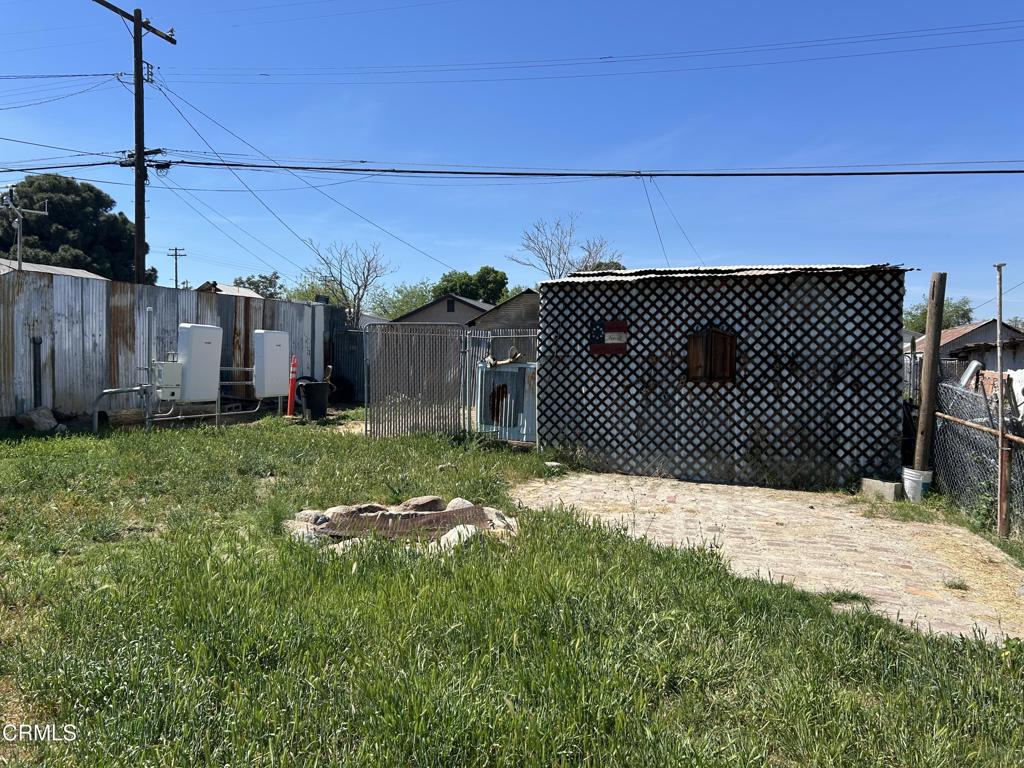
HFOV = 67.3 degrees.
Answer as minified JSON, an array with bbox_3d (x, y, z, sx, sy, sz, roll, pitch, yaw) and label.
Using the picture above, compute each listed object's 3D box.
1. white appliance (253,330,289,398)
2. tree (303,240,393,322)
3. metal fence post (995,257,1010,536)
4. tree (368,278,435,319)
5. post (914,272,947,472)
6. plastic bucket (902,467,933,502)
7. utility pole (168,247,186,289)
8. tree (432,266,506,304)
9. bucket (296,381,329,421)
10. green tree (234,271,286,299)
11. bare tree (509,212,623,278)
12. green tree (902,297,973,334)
[{"bbox_3d":[-4.183,-0.338,13.350,0.250,1.130,0.720,1,2,16],"label":"white appliance"},{"bbox_3d":[-5.049,-2.025,24.066,2.808,4.908,2.496,0,2,-12],"label":"tree"},{"bbox_3d":[3.795,0.122,5.950,0.100,2.116,0.090,1,2,20],"label":"metal fence post"},{"bbox_3d":[-6.046,-2.862,42.078,3.932,5.801,3.550,0,2,-8],"label":"tree"},{"bbox_3d":[4.427,-0.033,8.160,0.150,2.327,0.150,5,1,19],"label":"post"},{"bbox_3d":[4.276,1.072,8.100,0.305,0.370,0.305,1,2,20],"label":"plastic bucket"},{"bbox_3d":[-38.302,-8.379,88.195,2.200,14.484,0.350,0,2,-9],"label":"utility pole"},{"bbox_3d":[-2.279,-3.209,42.088,4.260,6.526,3.823,0,2,-3],"label":"tree"},{"bbox_3d":[-3.458,0.294,13.500,0.530,0.700,0.530,0,2,0],"label":"bucket"},{"bbox_3d":[-14.728,-3.360,45.089,3.511,6.565,3.394,0,2,-18],"label":"green tree"},{"bbox_3d":[1.694,-2.523,25.082,3.706,6.105,3.088,0,2,4],"label":"bare tree"},{"bbox_3d":[23.281,-2.261,42.068,4.150,5.036,3.713,1,2,29],"label":"green tree"}]

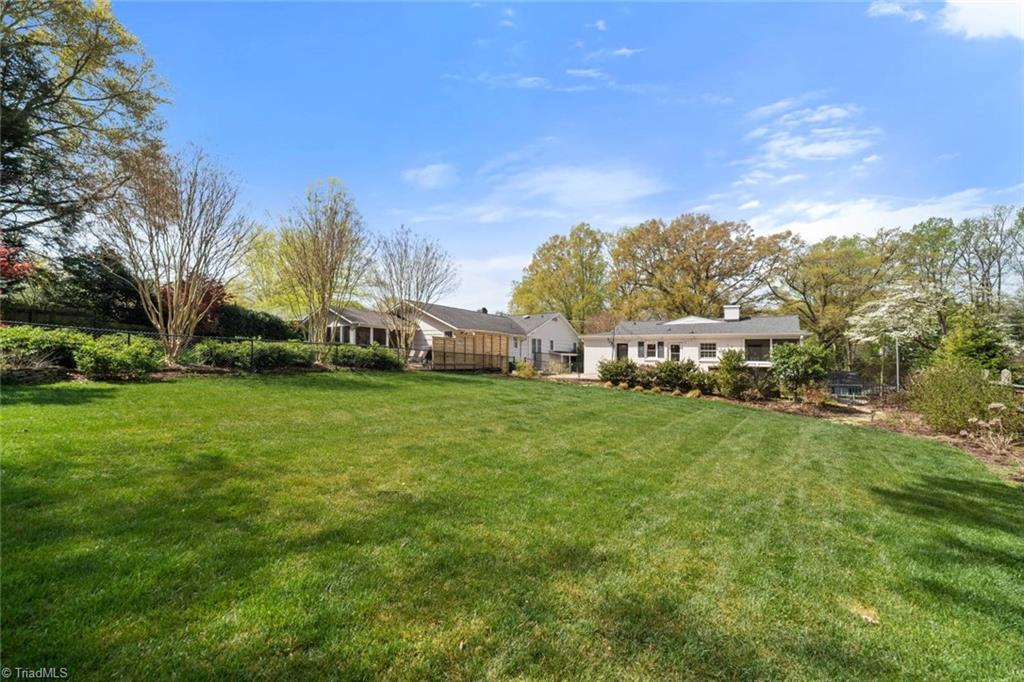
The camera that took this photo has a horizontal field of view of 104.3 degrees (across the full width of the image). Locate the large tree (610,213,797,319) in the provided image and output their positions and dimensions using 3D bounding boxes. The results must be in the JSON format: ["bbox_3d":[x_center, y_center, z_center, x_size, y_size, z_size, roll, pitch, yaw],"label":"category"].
[{"bbox_3d":[21.181,-6.024,46.000,19.000,17.648,19.000,0,-1,0],"label":"large tree"}]

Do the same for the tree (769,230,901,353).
[{"bbox_3d":[28.684,-3.696,36.000,9.800,12.592,9.800,0,-1,0],"label":"tree"}]

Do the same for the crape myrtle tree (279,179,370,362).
[{"bbox_3d":[-7.873,-3.014,16.900,3.700,7.769,3.700,0,-1,0],"label":"crape myrtle tree"}]

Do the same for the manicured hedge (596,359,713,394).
[{"bbox_3d":[7.080,1.620,19.500,5.200,1.500,1.600,0,-1,30],"label":"manicured hedge"}]

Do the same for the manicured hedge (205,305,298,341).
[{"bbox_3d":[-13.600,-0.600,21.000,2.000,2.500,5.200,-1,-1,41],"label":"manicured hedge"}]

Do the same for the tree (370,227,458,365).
[{"bbox_3d":[-5.012,-2.392,20.700,4.400,7.124,4.400,0,-1,0],"label":"tree"}]

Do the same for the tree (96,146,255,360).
[{"bbox_3d":[-10.739,-2.857,13.000,4.400,6.988,4.400,0,-1,0],"label":"tree"}]

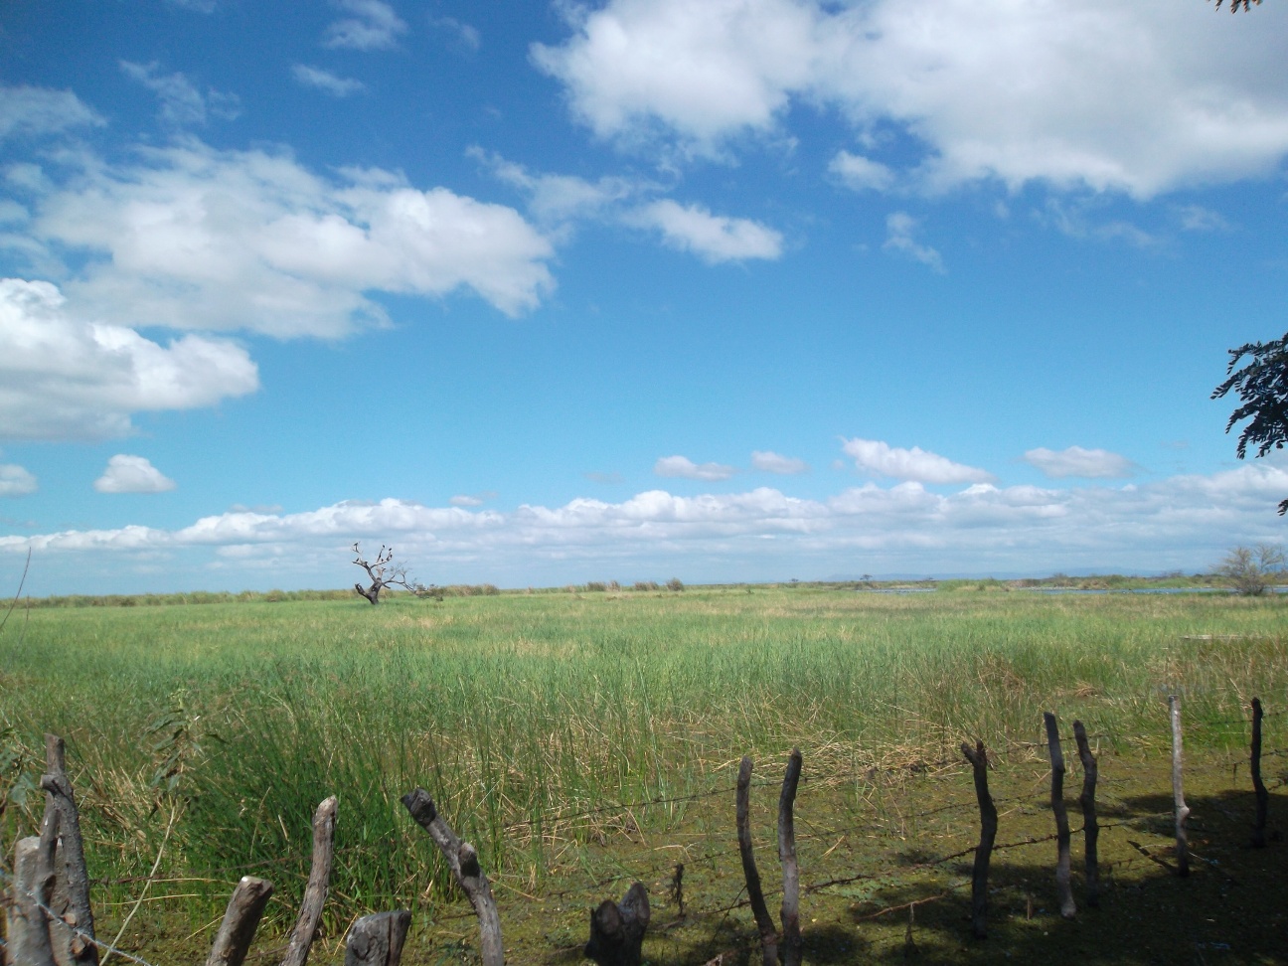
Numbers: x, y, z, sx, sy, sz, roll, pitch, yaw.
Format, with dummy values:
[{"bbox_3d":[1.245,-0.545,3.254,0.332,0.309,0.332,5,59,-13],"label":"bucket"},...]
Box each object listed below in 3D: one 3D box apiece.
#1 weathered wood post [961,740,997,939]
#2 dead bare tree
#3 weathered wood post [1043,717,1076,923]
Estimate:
[{"bbox_3d":[1.962,2.075,5.869,0.170,1.112,0.130,-3,-6,18],"label":"weathered wood post"},{"bbox_3d":[-27.291,9.518,105.000,6.700,6.600,5.200,1,-6,-15],"label":"dead bare tree"},{"bbox_3d":[2.567,2.046,6.200,0.130,1.220,0.110,-3,-6,22],"label":"weathered wood post"}]

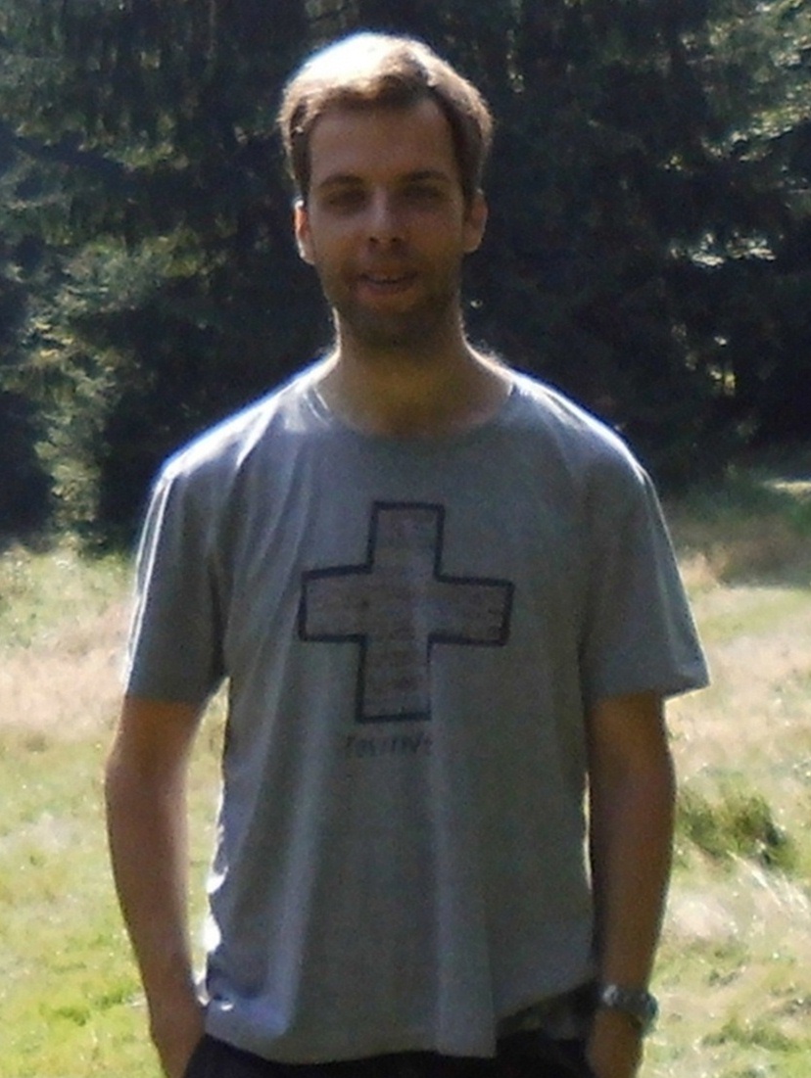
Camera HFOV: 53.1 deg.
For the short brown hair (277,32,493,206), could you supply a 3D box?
[{"bbox_3d":[-0.019,-0.350,0.735,0.188,0.190,0.210,1,10,5],"label":"short brown hair"}]

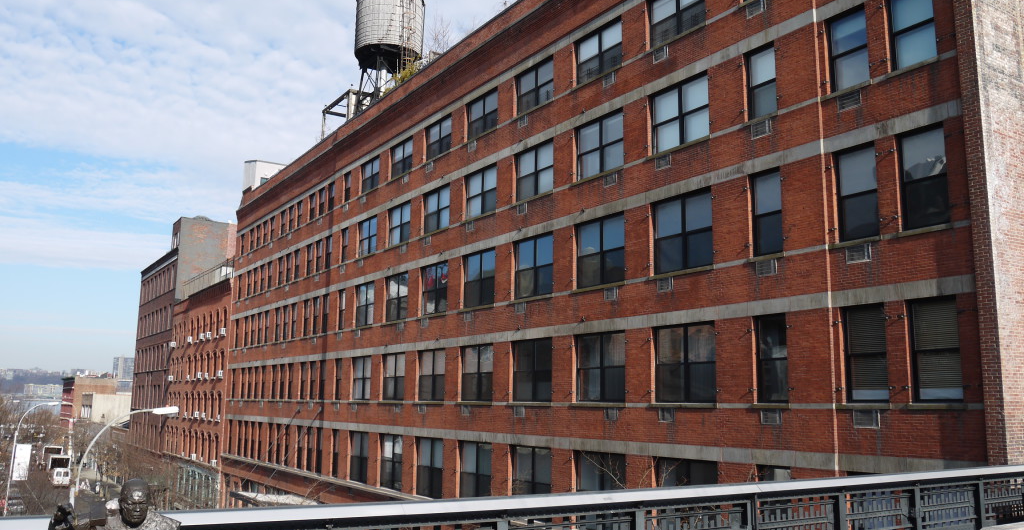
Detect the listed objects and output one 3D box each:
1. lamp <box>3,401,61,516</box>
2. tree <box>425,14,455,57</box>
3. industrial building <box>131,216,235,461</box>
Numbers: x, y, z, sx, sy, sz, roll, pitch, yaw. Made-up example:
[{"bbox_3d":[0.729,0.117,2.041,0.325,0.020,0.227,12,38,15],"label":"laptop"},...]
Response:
[{"bbox_3d":[-34.329,14.677,58.942,2.800,9.700,0.400,7,-12,-32],"label":"lamp"},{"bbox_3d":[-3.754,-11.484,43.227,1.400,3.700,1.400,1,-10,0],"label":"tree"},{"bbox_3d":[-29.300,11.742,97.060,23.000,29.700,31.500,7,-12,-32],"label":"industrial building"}]

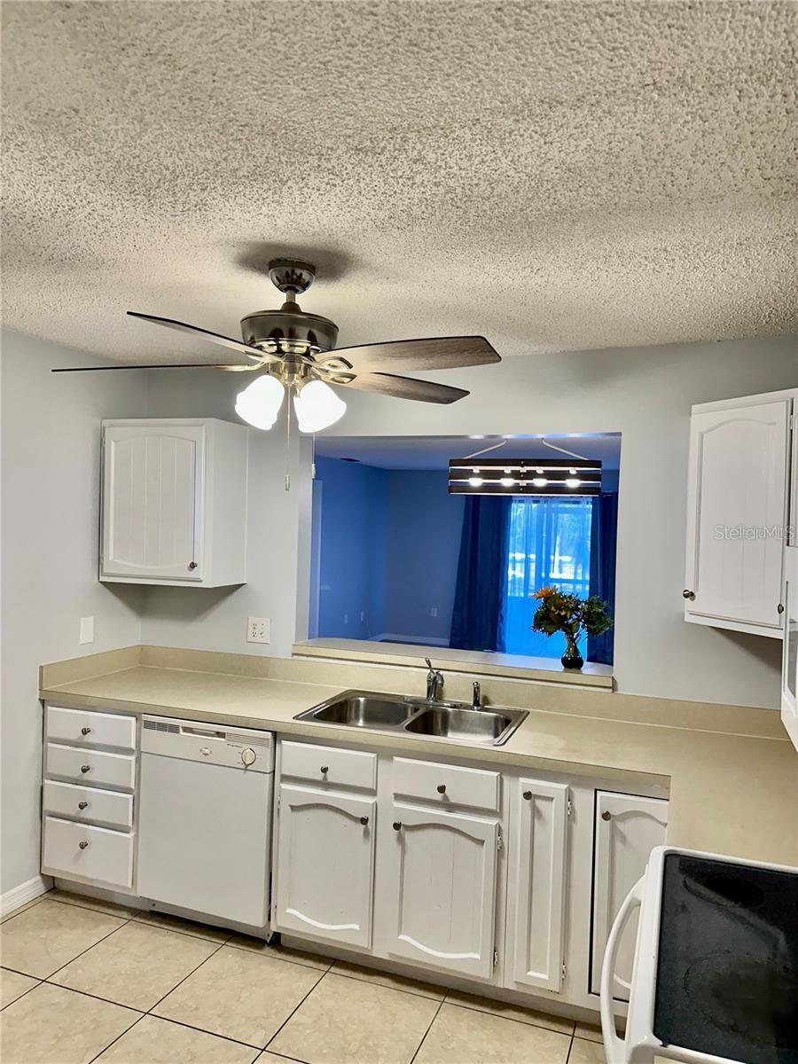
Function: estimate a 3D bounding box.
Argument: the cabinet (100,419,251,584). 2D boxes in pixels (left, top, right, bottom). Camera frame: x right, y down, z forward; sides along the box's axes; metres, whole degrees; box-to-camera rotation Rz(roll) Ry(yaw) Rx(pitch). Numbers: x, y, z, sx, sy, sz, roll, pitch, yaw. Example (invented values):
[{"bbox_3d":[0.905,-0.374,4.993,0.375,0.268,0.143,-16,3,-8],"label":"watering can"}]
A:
[{"bbox_3d":[-1.078,-0.138,3.536,0.630,0.763,0.306,2,1,21],"label":"cabinet"}]

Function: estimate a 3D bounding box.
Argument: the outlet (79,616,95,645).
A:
[{"bbox_3d":[-1.454,0.460,3.449,0.008,0.120,0.076,2,1,21],"label":"outlet"}]

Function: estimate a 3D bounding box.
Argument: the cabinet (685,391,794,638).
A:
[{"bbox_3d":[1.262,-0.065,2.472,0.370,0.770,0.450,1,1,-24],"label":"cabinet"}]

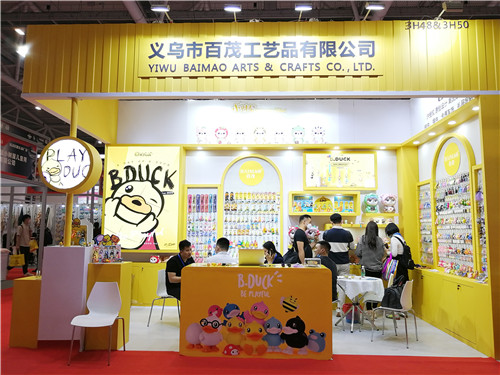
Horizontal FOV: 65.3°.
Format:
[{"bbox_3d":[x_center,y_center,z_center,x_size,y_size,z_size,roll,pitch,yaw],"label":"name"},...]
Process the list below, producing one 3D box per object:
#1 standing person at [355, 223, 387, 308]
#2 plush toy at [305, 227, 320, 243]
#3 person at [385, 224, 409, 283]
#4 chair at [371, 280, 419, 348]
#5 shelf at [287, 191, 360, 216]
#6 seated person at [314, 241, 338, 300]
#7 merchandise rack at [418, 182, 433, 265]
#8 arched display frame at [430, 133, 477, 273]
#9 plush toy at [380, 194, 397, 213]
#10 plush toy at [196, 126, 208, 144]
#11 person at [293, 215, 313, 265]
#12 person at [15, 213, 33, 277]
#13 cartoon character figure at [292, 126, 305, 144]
[{"bbox_3d":[2.047,1.386,6.647,0.530,1.630,0.360,0,-6,5],"label":"standing person"},{"bbox_3d":[1.163,0.912,7.258,0.290,0.380,0.240,1,-6,-6],"label":"plush toy"},{"bbox_3d":[2.453,1.384,6.558,0.420,1.590,0.440,-4,-7,32],"label":"person"},{"bbox_3d":[1.913,1.632,5.182,0.530,0.790,0.480,-5,-8,39],"label":"chair"},{"bbox_3d":[1.404,0.319,7.448,1.315,0.453,0.300,0,-6,2],"label":"shelf"},{"bbox_3d":[0.903,1.433,5.684,0.800,1.280,0.500,-2,-7,19],"label":"seated person"},{"bbox_3d":[3.116,0.638,6.878,0.120,1.510,0.640,0,-6,2],"label":"merchandise rack"},{"bbox_3d":[3.109,0.236,5.977,0.100,2.100,1.260,0,-6,2],"label":"arched display frame"},{"bbox_3d":[2.655,0.308,7.463,0.300,0.370,0.260,-1,-6,7],"label":"plush toy"},{"bbox_3d":[-0.939,-1.012,7.707,0.240,0.340,0.200,0,-6,2],"label":"plush toy"},{"bbox_3d":[0.970,1.342,6.746,0.420,1.730,0.500,0,-6,-1],"label":"person"},{"bbox_3d":[-6.881,1.800,11.943,0.450,1.820,0.500,-1,-7,14],"label":"person"},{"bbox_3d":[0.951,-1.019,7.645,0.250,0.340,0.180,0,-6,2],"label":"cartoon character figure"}]

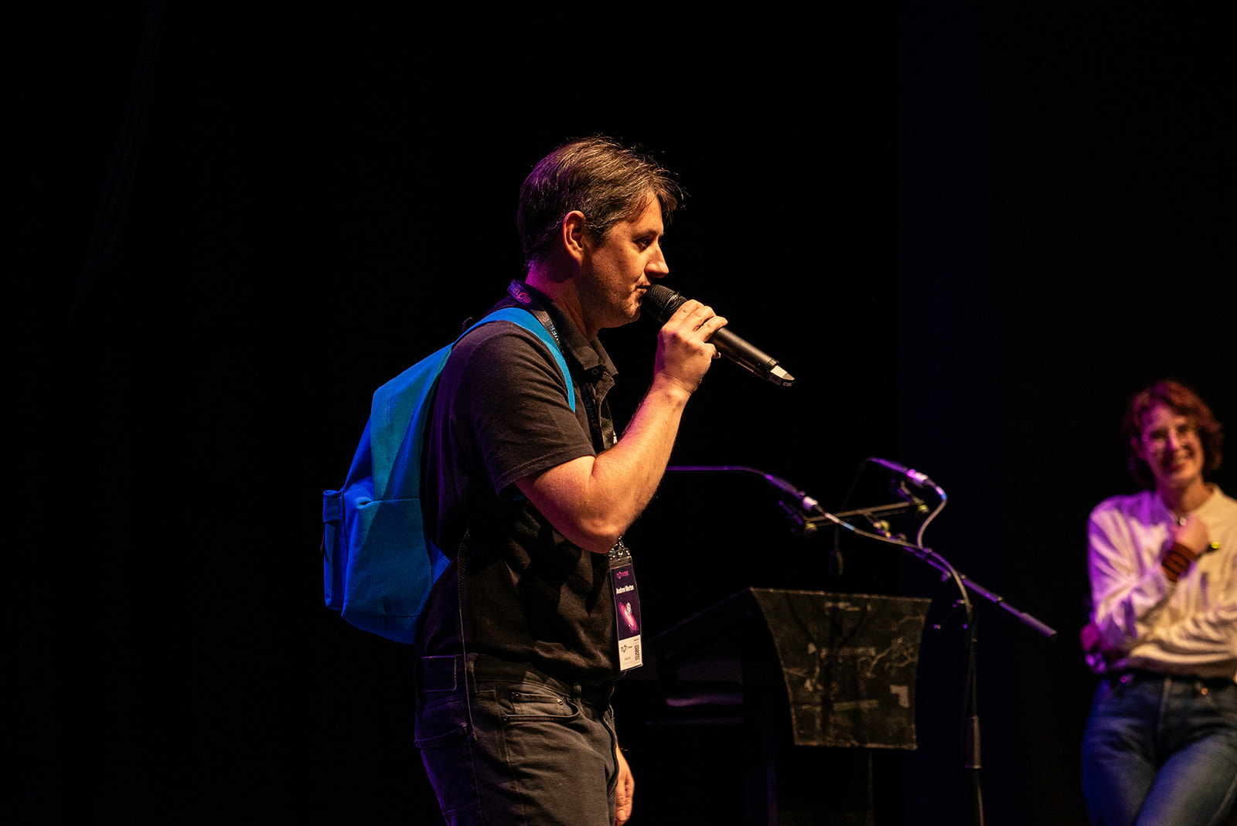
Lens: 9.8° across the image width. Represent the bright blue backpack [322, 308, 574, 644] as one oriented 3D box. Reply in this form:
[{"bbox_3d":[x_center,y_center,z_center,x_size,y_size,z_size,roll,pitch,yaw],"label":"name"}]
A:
[{"bbox_3d":[-0.245,0.088,9.950,0.310,0.455,0.300,4,-1,9],"label":"bright blue backpack"}]

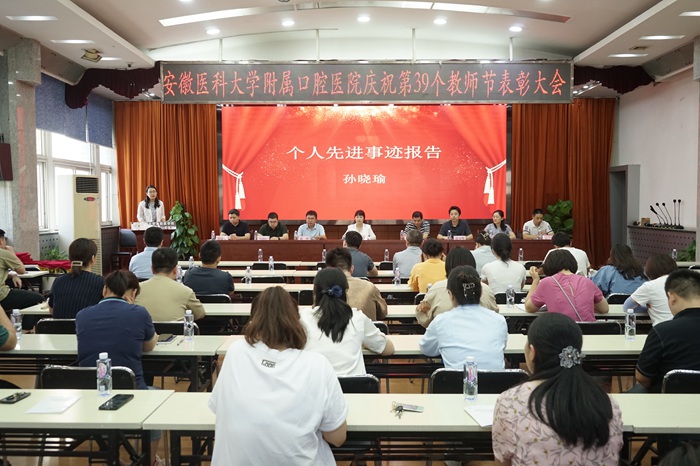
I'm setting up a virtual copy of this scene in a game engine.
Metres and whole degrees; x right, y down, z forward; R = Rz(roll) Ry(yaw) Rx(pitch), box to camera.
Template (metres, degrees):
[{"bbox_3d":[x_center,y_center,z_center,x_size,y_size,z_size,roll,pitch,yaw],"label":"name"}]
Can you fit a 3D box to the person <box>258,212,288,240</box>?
[{"bbox_3d":[-1.319,0.238,9.989,0.520,1.200,0.720,0,3,1],"label":"person"}]

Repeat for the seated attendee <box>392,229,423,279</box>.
[{"bbox_3d":[0.701,0.618,6.647,0.500,1.250,0.750,0,3,2],"label":"seated attendee"}]

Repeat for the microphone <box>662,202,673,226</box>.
[{"bbox_3d":[5.424,-0.295,9.928,0.200,0.430,0.120,0,3,1],"label":"microphone"}]

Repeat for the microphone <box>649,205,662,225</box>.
[{"bbox_3d":[5.153,-0.282,9.828,0.240,0.362,0.120,0,3,0],"label":"microphone"}]

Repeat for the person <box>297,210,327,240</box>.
[{"bbox_3d":[-0.625,0.264,9.448,0.500,1.245,0.720,0,3,0],"label":"person"}]

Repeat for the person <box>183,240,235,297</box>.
[{"bbox_3d":[-1.310,0.689,5.435,0.500,1.220,0.750,0,3,3],"label":"person"}]

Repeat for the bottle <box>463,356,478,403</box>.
[{"bbox_3d":[0.522,0.629,2.516,0.062,0.184,0.062,0,3,0],"label":"bottle"}]

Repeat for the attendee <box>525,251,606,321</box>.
[{"bbox_3d":[1.540,0.742,4.266,0.580,1.264,0.750,0,3,0],"label":"attendee"}]

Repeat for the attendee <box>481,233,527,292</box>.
[{"bbox_3d":[1.371,0.653,5.368,0.450,1.321,0.720,0,3,0],"label":"attendee"}]

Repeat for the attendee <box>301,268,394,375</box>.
[{"bbox_3d":[-0.066,0.798,3.091,0.540,1.220,0.750,0,3,3],"label":"attendee"}]

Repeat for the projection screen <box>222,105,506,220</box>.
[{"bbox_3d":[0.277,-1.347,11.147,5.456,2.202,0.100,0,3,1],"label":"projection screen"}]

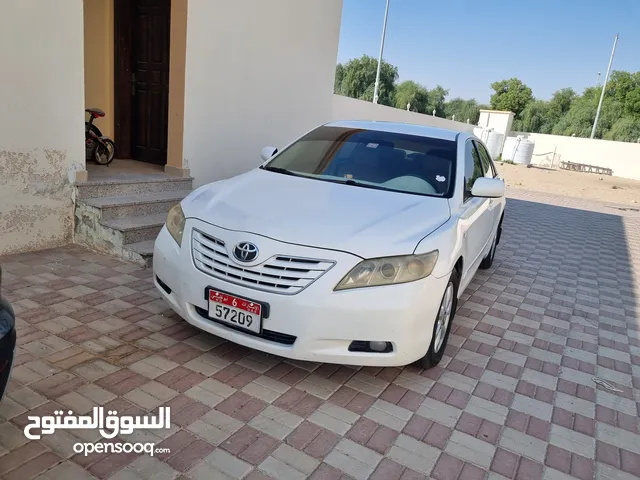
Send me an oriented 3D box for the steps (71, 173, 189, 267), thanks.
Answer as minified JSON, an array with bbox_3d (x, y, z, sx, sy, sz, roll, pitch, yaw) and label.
[{"bbox_3d":[-1.647,-0.272,5.048,1.080,0.600,1.420,14,16,28],"label":"steps"}]

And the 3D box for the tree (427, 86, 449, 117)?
[{"bbox_3d":[11.755,-12.778,49.036,4.000,5.720,4.000,6,14,0],"label":"tree"}]

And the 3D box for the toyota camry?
[{"bbox_3d":[0.673,-0.329,4.500,1.860,1.470,4.800,13,16,24],"label":"toyota camry"}]

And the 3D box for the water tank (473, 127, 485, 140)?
[{"bbox_3d":[10.201,-6.197,30.551,1.150,1.650,1.150,6,14,0],"label":"water tank"}]

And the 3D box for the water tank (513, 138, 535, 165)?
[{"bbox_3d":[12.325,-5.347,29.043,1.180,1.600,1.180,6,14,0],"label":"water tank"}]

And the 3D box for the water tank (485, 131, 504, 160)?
[{"bbox_3d":[10.866,-5.867,29.846,1.180,1.750,1.180,6,14,0],"label":"water tank"}]

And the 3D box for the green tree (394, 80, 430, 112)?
[{"bbox_3d":[8.827,-12.757,47.554,5.200,5.800,5.200,6,14,0],"label":"green tree"}]

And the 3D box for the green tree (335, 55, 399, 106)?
[{"bbox_3d":[4.178,-13.064,43.960,7.200,7.200,7.200,6,14,0],"label":"green tree"}]

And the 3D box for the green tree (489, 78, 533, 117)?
[{"bbox_3d":[16.922,-11.219,43.532,5.400,6.520,5.400,6,14,0],"label":"green tree"}]

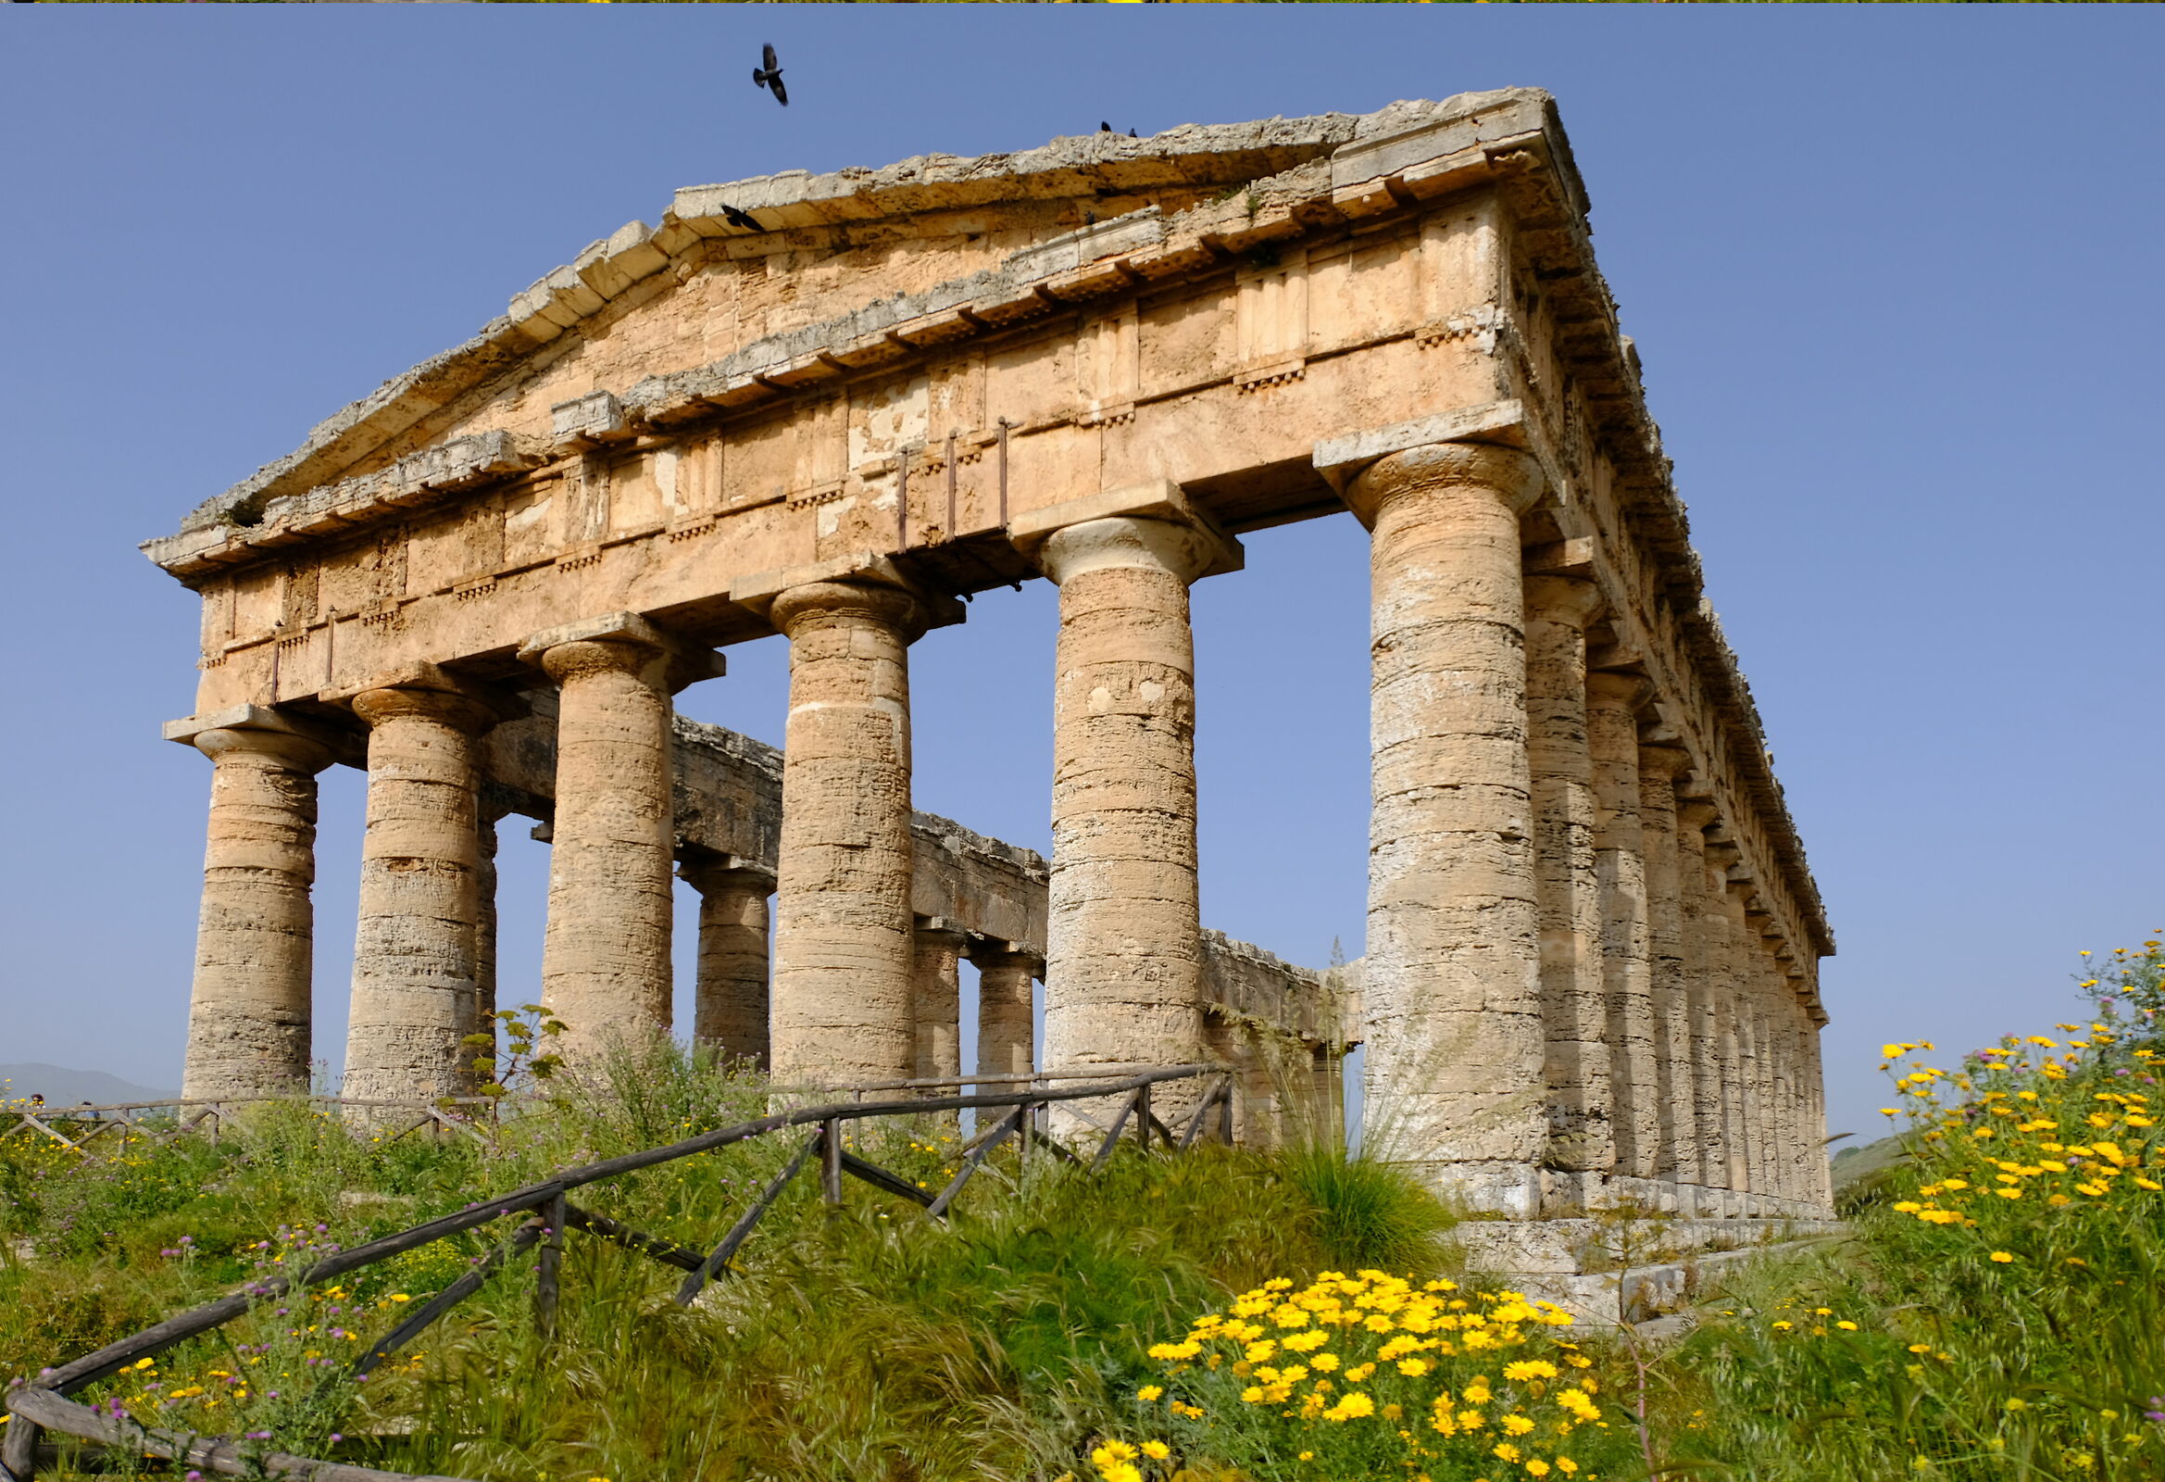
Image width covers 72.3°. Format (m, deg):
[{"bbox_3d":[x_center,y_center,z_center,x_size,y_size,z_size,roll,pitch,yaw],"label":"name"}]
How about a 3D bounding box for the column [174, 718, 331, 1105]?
[{"bbox_3d":[-15.282,3.877,27.422,2.250,8.770,2.250,-5,-11,28],"label":"column"}]

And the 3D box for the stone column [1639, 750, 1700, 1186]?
[{"bbox_3d":[10.502,4.125,27.700,2.100,8.400,2.100,-7,-15,27],"label":"stone column"}]

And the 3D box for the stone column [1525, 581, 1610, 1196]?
[{"bbox_3d":[6.254,1.555,20.100,2.100,8.400,2.100,-7,-15,27],"label":"stone column"}]

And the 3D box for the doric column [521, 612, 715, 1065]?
[{"bbox_3d":[-7.138,2.173,22.600,2.100,8.400,2.100,-7,-15,27],"label":"doric column"}]

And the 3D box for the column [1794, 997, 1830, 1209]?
[{"bbox_3d":[28.962,14.809,60.284,2.250,8.610,2.250,-5,-11,28],"label":"column"}]

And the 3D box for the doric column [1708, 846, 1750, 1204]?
[{"bbox_3d":[14.898,6.734,36.022,2.250,8.760,2.250,-5,-11,28],"label":"doric column"}]

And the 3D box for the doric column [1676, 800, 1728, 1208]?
[{"bbox_3d":[12.603,5.338,31.400,2.100,8.400,2.100,-7,-15,27],"label":"doric column"}]

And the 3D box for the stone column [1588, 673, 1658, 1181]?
[{"bbox_3d":[8.586,3.097,25.163,2.250,8.840,2.250,-5,-11,28],"label":"stone column"}]

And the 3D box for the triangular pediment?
[{"bbox_3d":[-5.881,-6.312,22.843,24.600,3.800,1.900,-7,-15,27],"label":"triangular pediment"}]

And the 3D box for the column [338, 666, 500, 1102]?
[{"bbox_3d":[-11.027,2.769,24.600,2.100,8.400,2.100,-7,-15,27],"label":"column"}]

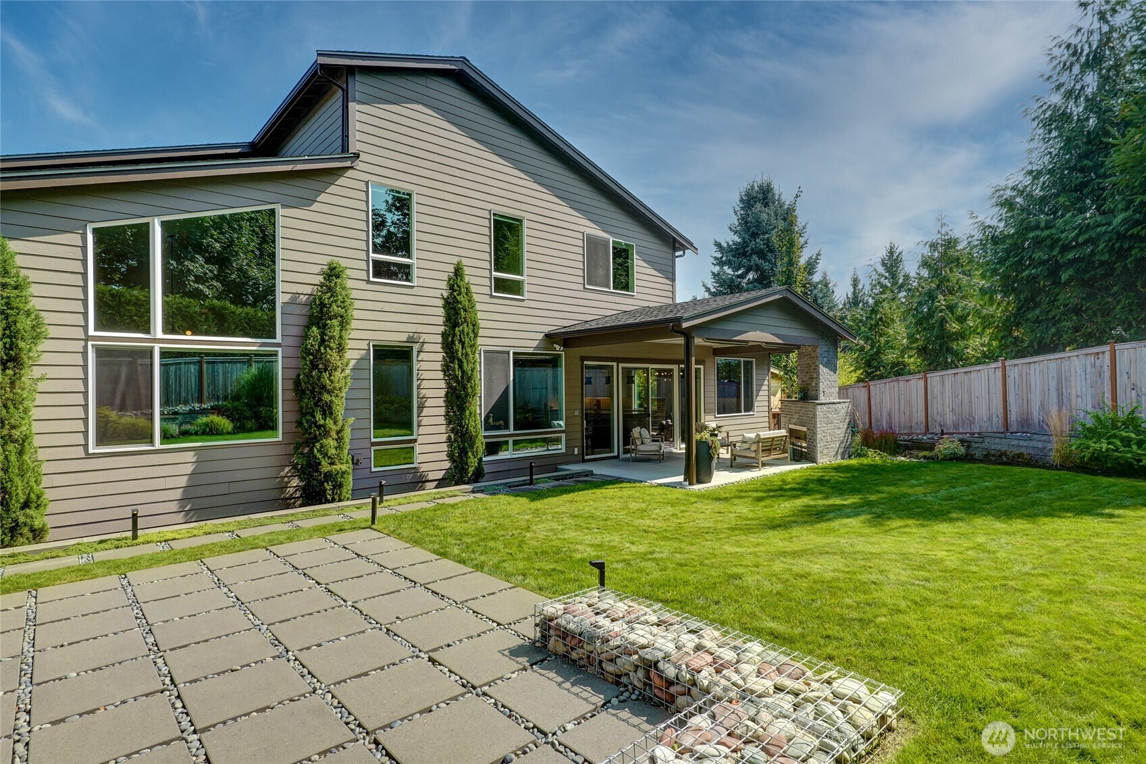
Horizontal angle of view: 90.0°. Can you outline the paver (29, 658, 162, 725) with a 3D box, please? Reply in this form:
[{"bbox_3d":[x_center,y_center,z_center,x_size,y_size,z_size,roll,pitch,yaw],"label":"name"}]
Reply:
[{"bbox_3d":[-3.048,2.005,3.681,0.605,0.055,0.605,0,-1,-43],"label":"paver"}]

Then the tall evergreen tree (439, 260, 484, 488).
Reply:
[{"bbox_3d":[-2.169,-0.162,11.194,0.830,4.418,0.830,-1,0,0],"label":"tall evergreen tree"}]

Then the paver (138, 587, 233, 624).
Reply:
[{"bbox_3d":[-3.404,2.003,5.070,0.606,0.050,0.606,0,-2,-42],"label":"paver"}]

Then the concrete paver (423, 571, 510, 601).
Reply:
[{"bbox_3d":[-1.004,2.005,5.558,0.605,0.055,0.605,0,-1,-43],"label":"concrete paver"}]

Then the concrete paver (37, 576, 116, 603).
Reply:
[{"bbox_3d":[-4.819,2.038,5.608,0.606,0.050,0.606,0,-2,-42],"label":"concrete paver"}]

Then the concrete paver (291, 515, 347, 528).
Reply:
[{"bbox_3d":[-3.723,2.099,8.504,0.605,0.050,0.605,0,-2,-42],"label":"concrete paver"}]

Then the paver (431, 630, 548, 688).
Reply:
[{"bbox_3d":[-0.575,1.933,3.994,0.606,0.050,0.606,0,-2,-42],"label":"paver"}]

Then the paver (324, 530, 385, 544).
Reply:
[{"bbox_3d":[-2.807,2.044,7.446,0.606,0.050,0.606,0,-2,-42],"label":"paver"}]

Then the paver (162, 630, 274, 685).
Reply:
[{"bbox_3d":[-2.496,1.966,4.073,0.605,0.050,0.605,0,-2,-42],"label":"paver"}]

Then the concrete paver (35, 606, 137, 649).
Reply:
[{"bbox_3d":[-3.907,2.001,4.610,0.606,0.050,0.606,0,-2,-42],"label":"concrete paver"}]

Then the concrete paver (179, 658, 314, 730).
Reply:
[{"bbox_3d":[-2.074,1.991,3.638,0.605,0.055,0.605,0,-1,-43],"label":"concrete paver"}]

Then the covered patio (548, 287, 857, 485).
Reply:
[{"bbox_3d":[3.517,-0.065,14.167,7.530,4.050,3.920,0,0,-42],"label":"covered patio"}]

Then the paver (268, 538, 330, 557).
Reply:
[{"bbox_3d":[-3.329,2.050,7.016,0.605,0.050,0.605,0,-2,-42],"label":"paver"}]

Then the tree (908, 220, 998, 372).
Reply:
[{"bbox_3d":[12.777,-2.002,19.551,2.900,7.000,2.900,-2,-2,33],"label":"tree"}]

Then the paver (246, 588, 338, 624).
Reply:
[{"bbox_3d":[-2.456,1.987,5.036,0.605,0.050,0.605,0,-2,-42],"label":"paver"}]

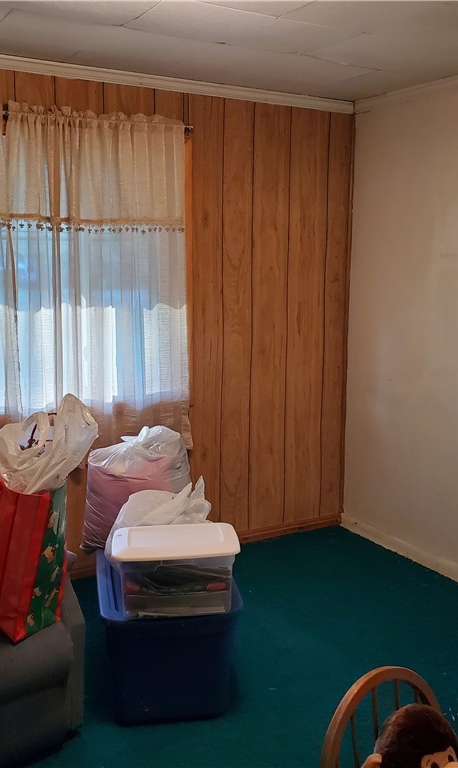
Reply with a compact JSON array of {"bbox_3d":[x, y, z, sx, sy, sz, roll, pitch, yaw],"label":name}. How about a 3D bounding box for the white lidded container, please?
[{"bbox_3d":[-0.187,0.621,2.623,0.410,0.210,0.285,-1,9,-9],"label":"white lidded container"}]

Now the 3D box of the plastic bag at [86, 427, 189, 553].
[{"bbox_3d":[-0.386,0.422,3.151,0.400,0.450,0.320,-2,9,-12],"label":"plastic bag"}]

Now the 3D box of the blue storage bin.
[{"bbox_3d":[-0.245,0.903,2.877,0.470,0.430,0.660,-2,9,-12],"label":"blue storage bin"}]

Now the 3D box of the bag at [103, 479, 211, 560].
[{"bbox_3d":[-0.265,0.536,2.926,0.360,0.280,0.270,-2,9,-12],"label":"bag"}]

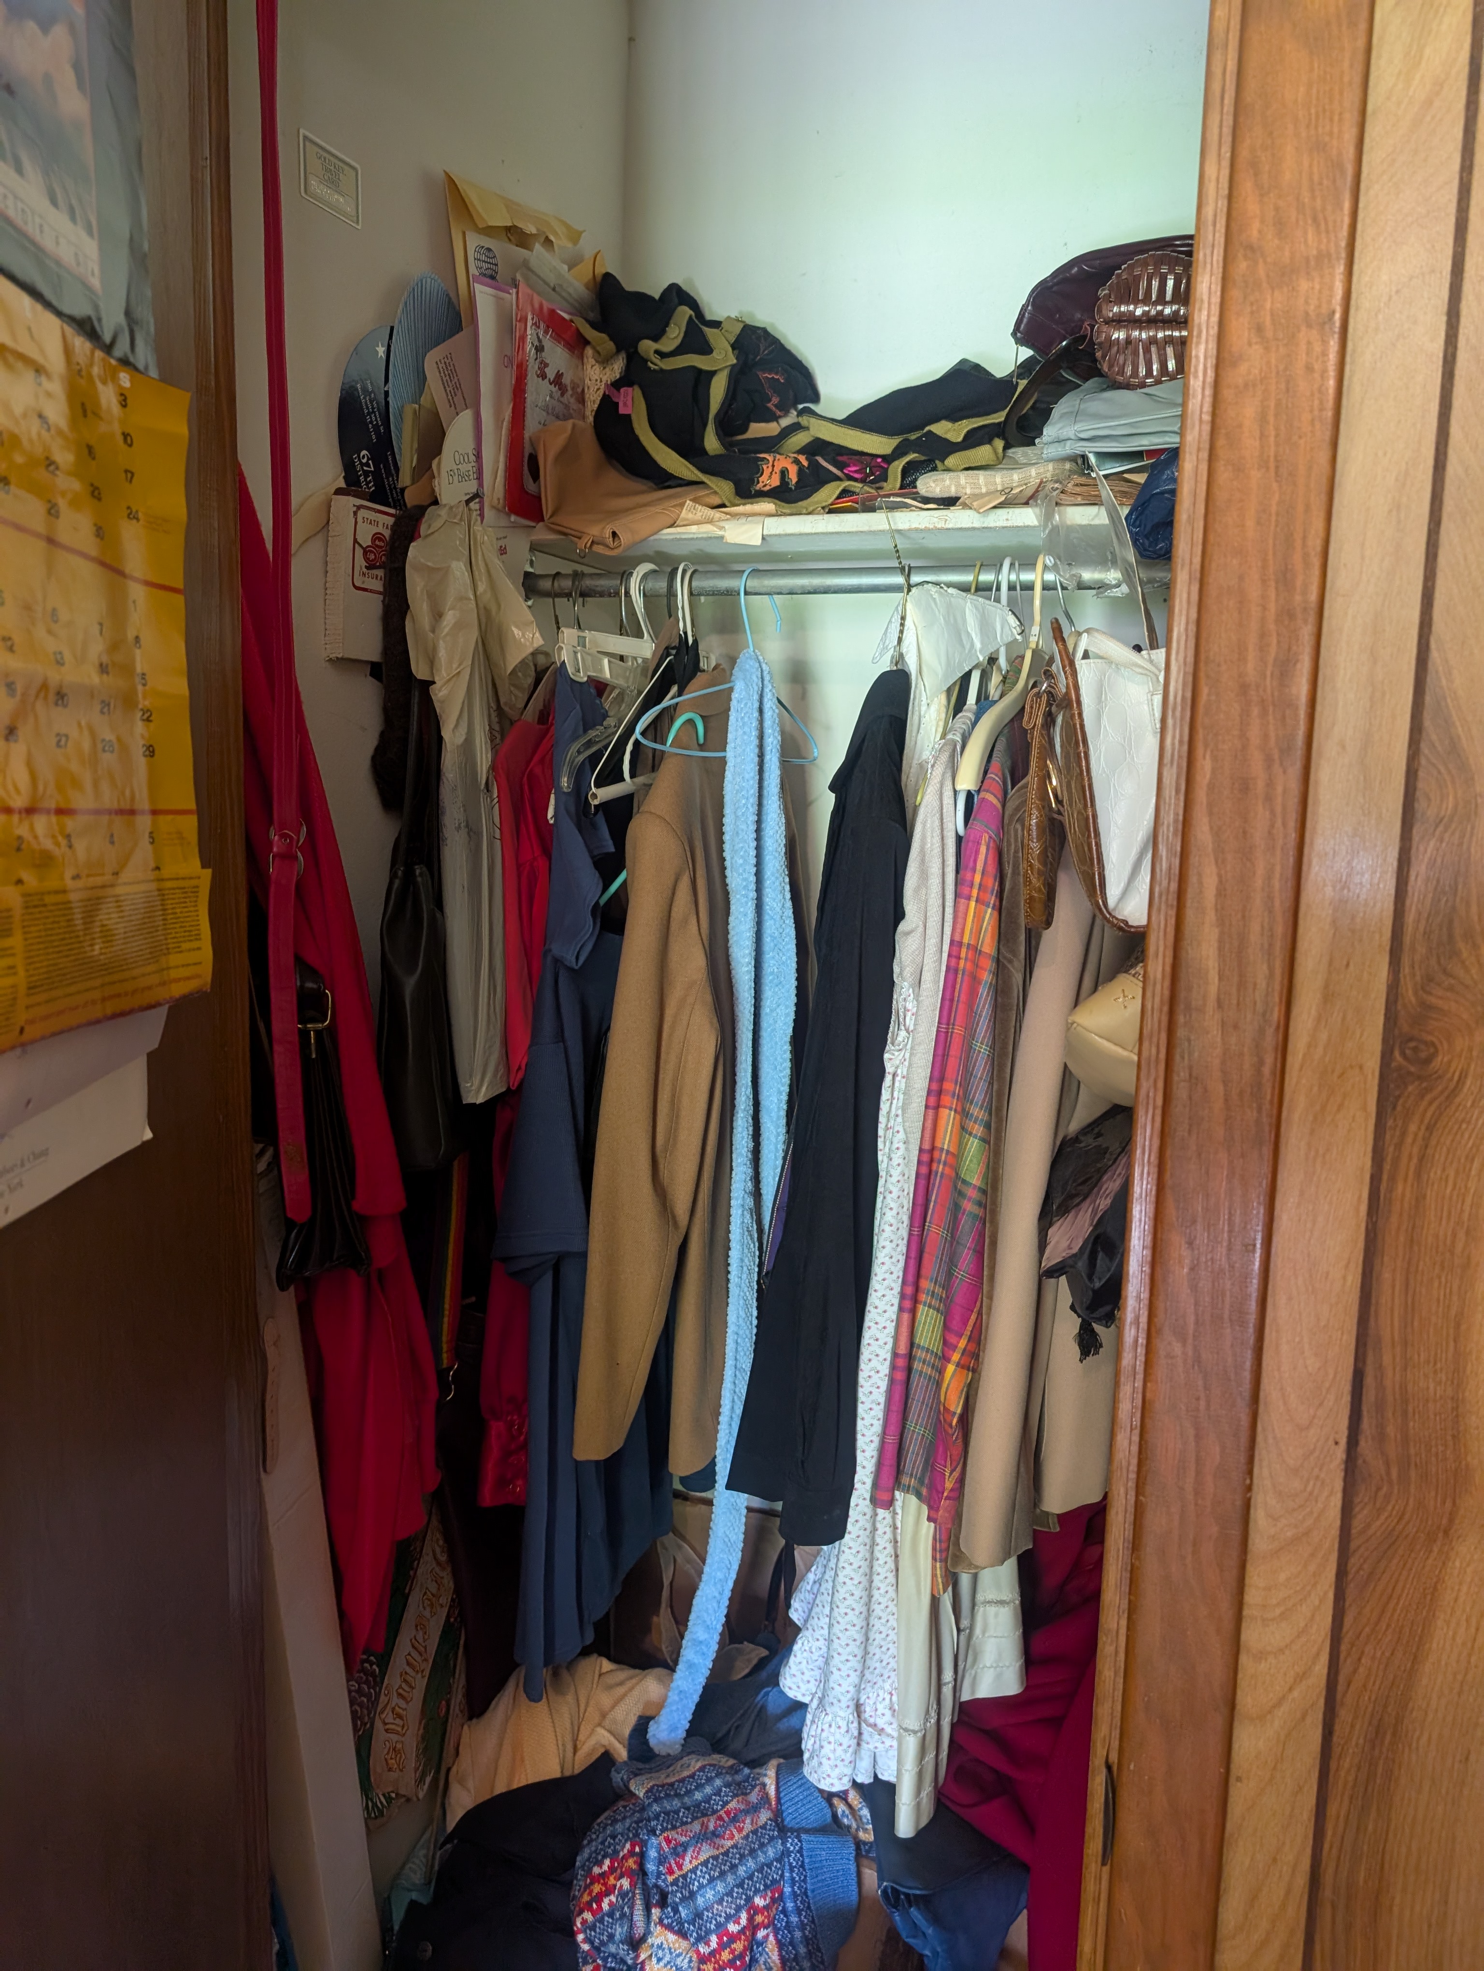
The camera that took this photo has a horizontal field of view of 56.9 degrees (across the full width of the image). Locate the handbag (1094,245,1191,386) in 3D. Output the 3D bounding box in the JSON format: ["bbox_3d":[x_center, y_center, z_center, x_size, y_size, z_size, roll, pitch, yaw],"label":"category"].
[{"bbox_3d":[0.425,-0.677,1.392,0.175,0.145,0.120,3,8,13],"label":"handbag"}]

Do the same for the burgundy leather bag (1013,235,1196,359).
[{"bbox_3d":[0.427,-0.720,1.457,0.320,0.180,0.110,3,8,13],"label":"burgundy leather bag"}]

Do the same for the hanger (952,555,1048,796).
[{"bbox_3d":[0.299,-0.320,1.413,0.040,0.240,0.440,5,8,24],"label":"hanger"}]

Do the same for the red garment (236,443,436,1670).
[{"bbox_3d":[-0.359,0.074,1.163,0.140,1.030,0.290,4,8,18],"label":"red garment"}]

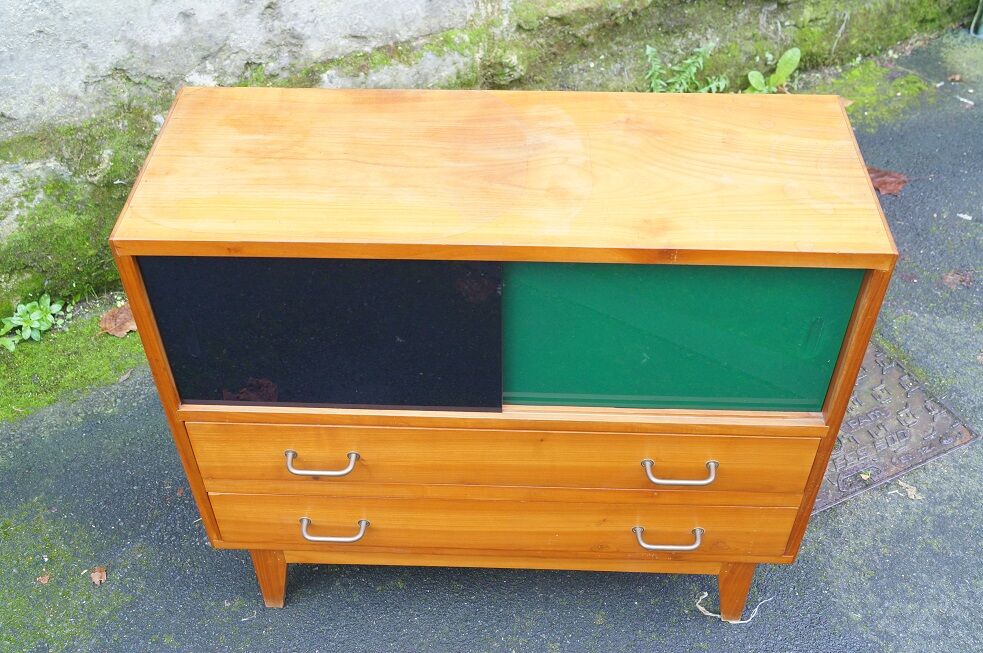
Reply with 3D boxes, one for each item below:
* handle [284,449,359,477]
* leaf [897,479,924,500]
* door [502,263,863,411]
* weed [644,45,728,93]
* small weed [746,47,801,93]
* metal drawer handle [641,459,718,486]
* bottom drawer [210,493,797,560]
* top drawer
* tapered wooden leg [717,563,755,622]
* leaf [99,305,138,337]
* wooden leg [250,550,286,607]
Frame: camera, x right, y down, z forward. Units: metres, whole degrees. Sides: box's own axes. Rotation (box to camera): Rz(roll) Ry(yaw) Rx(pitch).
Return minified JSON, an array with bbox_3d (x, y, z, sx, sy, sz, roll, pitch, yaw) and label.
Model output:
[{"bbox_3d":[-0.258,0.209,1.603,0.113,0.019,0.038,1,44,2],"label":"handle"},{"bbox_3d":[0.829,0.322,2.105,0.030,0.012,0.057,-29,51,-26],"label":"leaf"},{"bbox_3d":[0.241,0.011,1.446,0.470,0.297,0.010,1,44,2],"label":"door"},{"bbox_3d":[0.552,-0.695,3.056,0.244,0.195,0.146,1,44,2],"label":"weed"},{"bbox_3d":[0.837,-0.751,3.156,0.151,0.132,0.137,1,44,2],"label":"small weed"},{"bbox_3d":[0.283,0.220,1.585,0.115,0.019,0.038,1,44,2],"label":"metal drawer handle"},{"bbox_3d":[0.021,0.212,1.839,0.933,0.132,0.326,1,44,2],"label":"bottom drawer"},{"bbox_3d":[0.019,0.095,1.707,0.928,0.135,0.340,1,44,2],"label":"top drawer"},{"bbox_3d":[0.416,0.447,1.852,0.063,0.198,0.032,1,44,2],"label":"tapered wooden leg"},{"bbox_3d":[-0.852,-0.013,2.445,0.100,0.026,0.105,-3,44,-2],"label":"leaf"},{"bbox_3d":[-0.380,0.431,1.878,0.062,0.198,0.032,1,44,2],"label":"wooden leg"}]

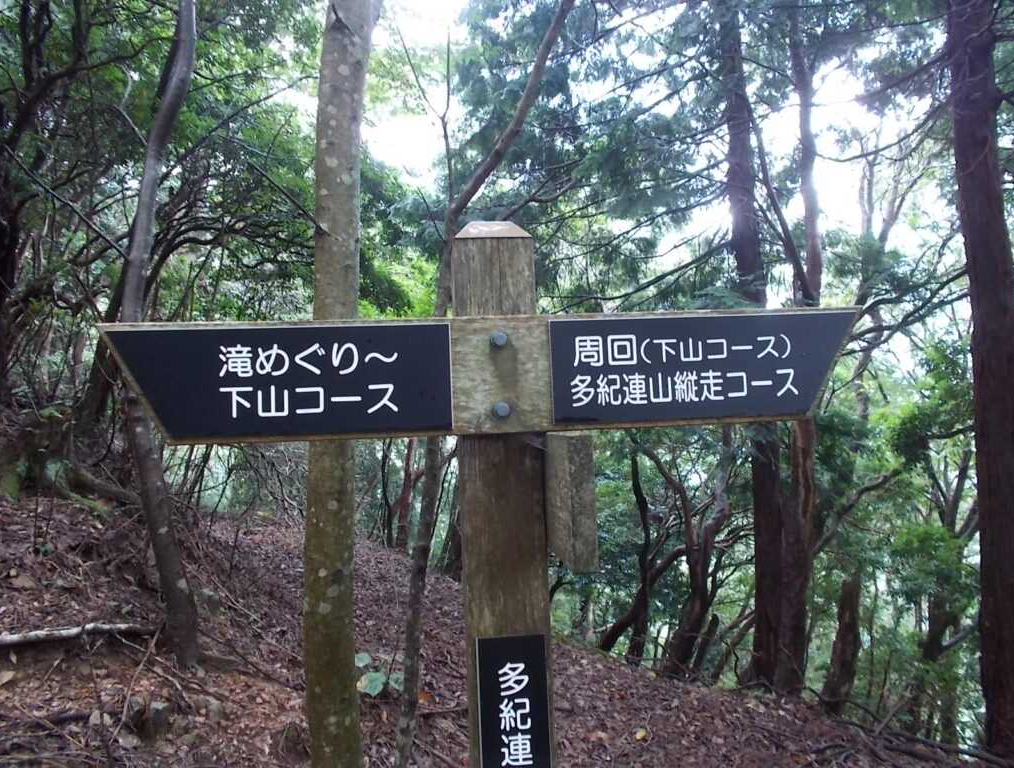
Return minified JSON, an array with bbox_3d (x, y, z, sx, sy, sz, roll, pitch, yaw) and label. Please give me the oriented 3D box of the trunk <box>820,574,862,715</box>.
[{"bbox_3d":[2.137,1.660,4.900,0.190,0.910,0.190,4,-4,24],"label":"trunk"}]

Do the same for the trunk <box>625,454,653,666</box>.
[{"bbox_3d":[0.934,1.239,5.400,0.180,1.500,0.160,-1,-4,10],"label":"trunk"}]

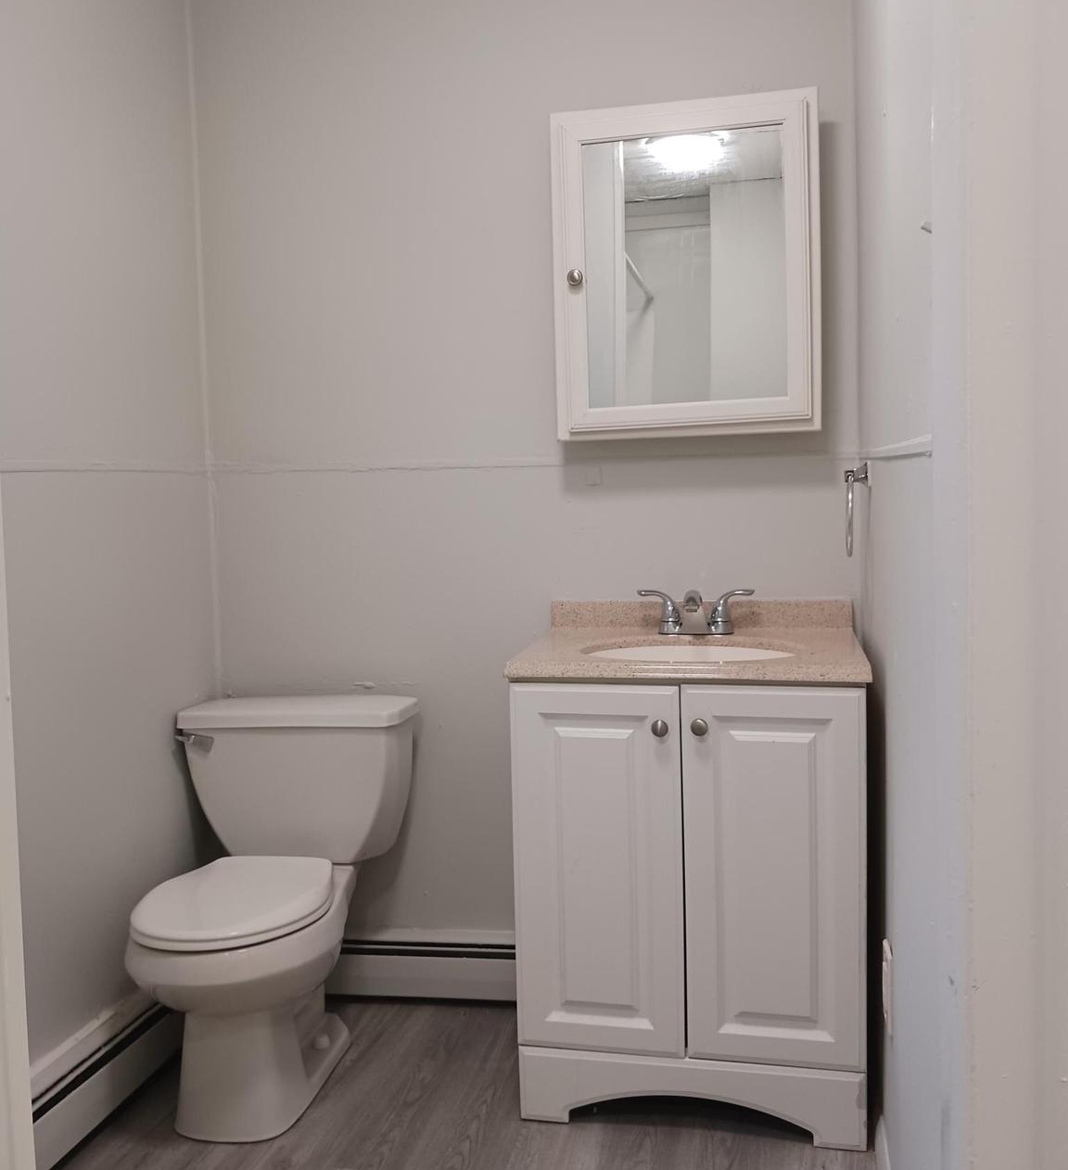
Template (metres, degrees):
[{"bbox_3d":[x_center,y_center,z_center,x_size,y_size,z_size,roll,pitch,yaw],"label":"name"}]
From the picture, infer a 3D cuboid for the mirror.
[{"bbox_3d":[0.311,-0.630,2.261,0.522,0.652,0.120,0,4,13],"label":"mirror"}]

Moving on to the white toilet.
[{"bbox_3d":[-0.533,0.634,2.226,0.475,0.707,0.685,-1,4,9],"label":"white toilet"}]

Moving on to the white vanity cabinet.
[{"bbox_3d":[0.314,0.557,2.181,0.614,0.826,0.447,0,4,12],"label":"white vanity cabinet"}]

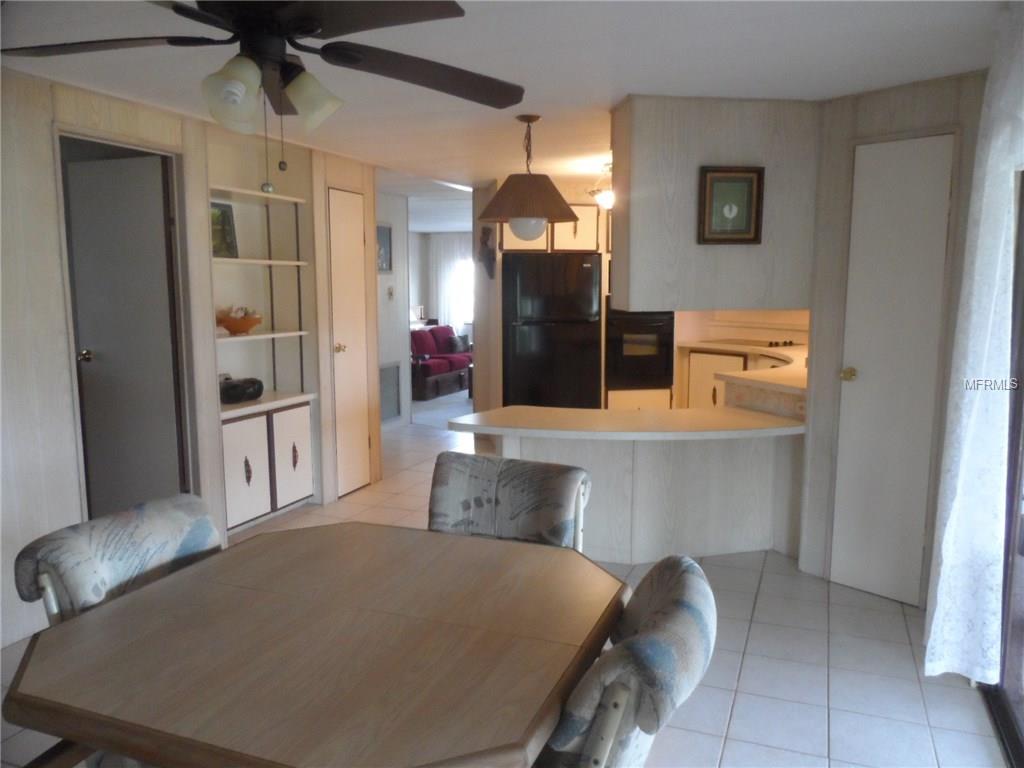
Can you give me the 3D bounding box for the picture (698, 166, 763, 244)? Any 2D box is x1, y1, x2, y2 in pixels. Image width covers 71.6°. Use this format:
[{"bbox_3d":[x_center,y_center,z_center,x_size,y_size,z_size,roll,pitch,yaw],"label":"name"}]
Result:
[{"bbox_3d":[1.032,-0.834,3.316,0.310,0.356,0.030,-1,8,-7],"label":"picture"}]

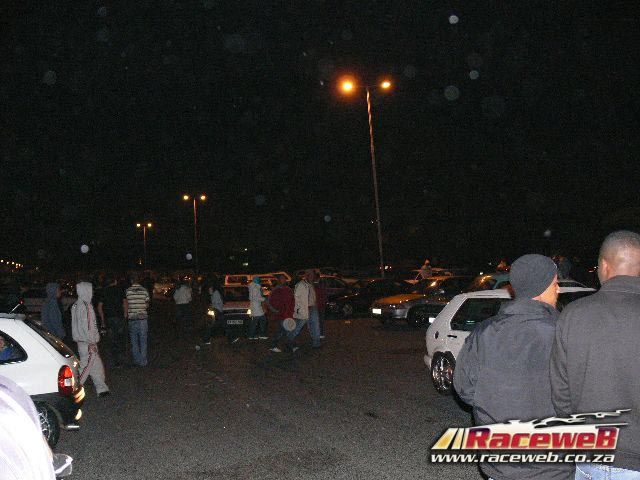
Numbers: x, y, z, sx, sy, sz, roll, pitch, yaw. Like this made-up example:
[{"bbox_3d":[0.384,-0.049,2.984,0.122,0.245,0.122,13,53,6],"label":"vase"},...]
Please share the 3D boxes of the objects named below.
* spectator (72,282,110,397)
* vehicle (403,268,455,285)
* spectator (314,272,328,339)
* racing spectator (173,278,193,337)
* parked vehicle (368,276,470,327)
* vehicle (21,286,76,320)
[{"bbox_3d":[-3.476,1.492,9.800,0.500,1.700,0.480,-1,-4,-37],"label":"spectator"},{"bbox_3d":[6.892,2.589,40.000,4.200,1.420,1.700,-2,-3,-18],"label":"vehicle"},{"bbox_3d":[0.026,1.722,17.100,0.420,1.730,0.500,-2,-3,-10],"label":"spectator"},{"bbox_3d":[-3.910,1.974,18.400,0.540,1.700,0.360,-2,-3,-5],"label":"racing spectator"},{"bbox_3d":[3.600,1.773,19.800,4.200,1.380,1.680,-2,-3,-18],"label":"parked vehicle"},{"bbox_3d":[-13.848,3.368,33.500,4.200,1.450,1.700,-4,-3,15],"label":"vehicle"}]

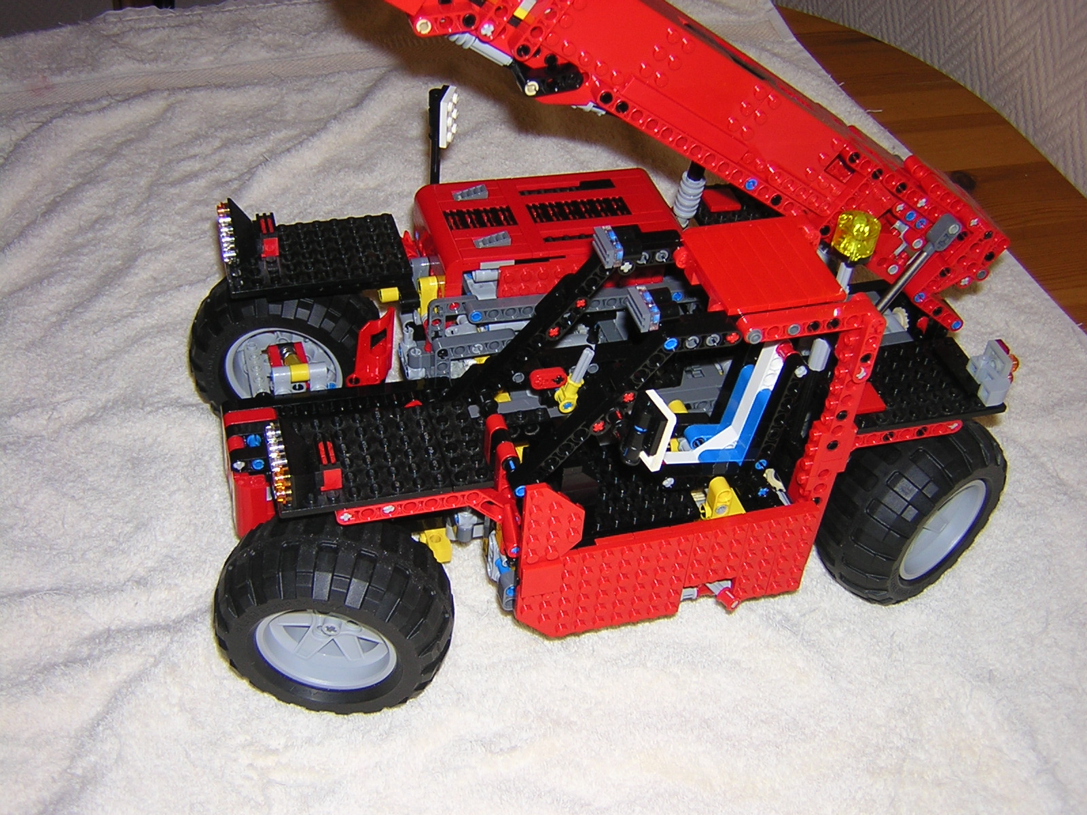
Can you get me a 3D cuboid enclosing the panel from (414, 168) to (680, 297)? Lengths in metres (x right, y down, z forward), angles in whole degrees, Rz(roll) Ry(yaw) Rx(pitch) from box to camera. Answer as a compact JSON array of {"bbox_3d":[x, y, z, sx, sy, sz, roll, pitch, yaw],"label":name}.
[{"bbox_3d":[0.001,-0.085,0.608,0.115,0.025,0.066,-8,42,-14],"label":"panel"}]

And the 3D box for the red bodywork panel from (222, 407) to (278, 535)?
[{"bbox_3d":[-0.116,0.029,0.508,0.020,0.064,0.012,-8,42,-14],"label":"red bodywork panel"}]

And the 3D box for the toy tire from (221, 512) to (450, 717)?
[{"bbox_3d":[-0.084,0.084,0.510,0.095,0.095,0.044,6,41,1],"label":"toy tire"}]

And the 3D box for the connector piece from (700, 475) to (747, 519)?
[{"bbox_3d":[0.076,0.039,0.536,0.018,0.019,0.015,-8,42,-14],"label":"connector piece"}]

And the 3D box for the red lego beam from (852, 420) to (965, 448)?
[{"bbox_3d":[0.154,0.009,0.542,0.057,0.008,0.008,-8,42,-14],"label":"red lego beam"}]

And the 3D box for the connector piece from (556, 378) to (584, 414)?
[{"bbox_3d":[0.011,-0.005,0.525,0.011,0.018,0.010,2,39,-23],"label":"connector piece"}]

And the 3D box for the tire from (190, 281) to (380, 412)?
[{"bbox_3d":[-0.123,-0.025,0.614,0.095,0.095,0.044,7,41,2],"label":"tire"}]

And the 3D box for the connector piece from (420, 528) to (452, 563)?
[{"bbox_3d":[-0.046,0.060,0.544,0.014,0.014,0.012,-8,42,-14],"label":"connector piece"}]

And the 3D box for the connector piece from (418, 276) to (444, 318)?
[{"bbox_3d":[-0.053,-0.051,0.578,0.009,0.024,0.008,-8,42,-14],"label":"connector piece"}]

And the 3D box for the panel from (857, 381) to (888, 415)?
[{"bbox_3d":[0.136,-0.004,0.544,0.017,0.004,0.021,-8,42,-14],"label":"panel"}]

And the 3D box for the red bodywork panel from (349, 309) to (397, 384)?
[{"bbox_3d":[-0.078,-0.027,0.566,0.022,0.042,0.010,-8,42,-14],"label":"red bodywork panel"}]

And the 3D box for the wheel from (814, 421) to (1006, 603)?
[{"bbox_3d":[0.169,0.045,0.579,0.095,0.095,0.044,-23,48,-29],"label":"wheel"}]

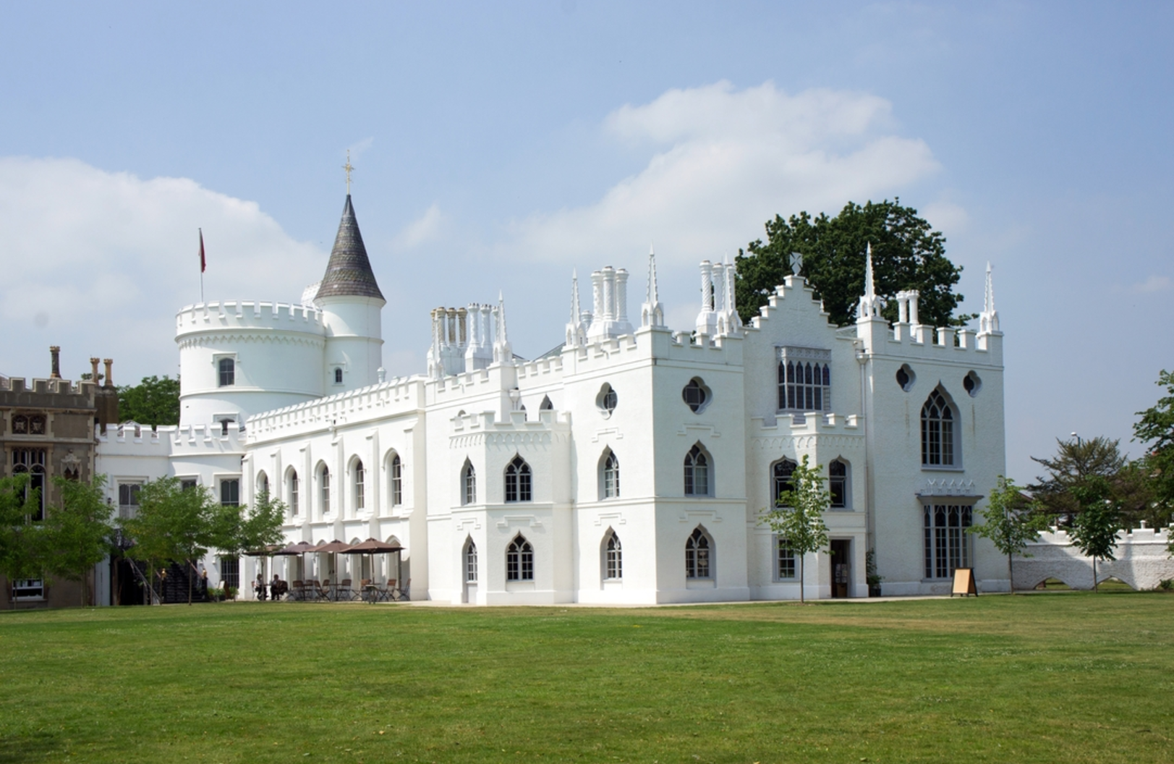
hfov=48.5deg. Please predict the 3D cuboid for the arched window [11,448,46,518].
[{"bbox_3d":[-27.702,5.150,64.824,1.520,3.773,0.350,4,-9,-35],"label":"arched window"}]

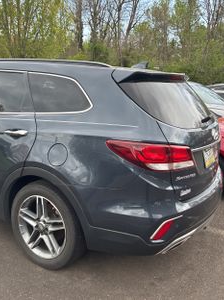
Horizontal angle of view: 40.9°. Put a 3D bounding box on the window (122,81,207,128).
[{"bbox_3d":[0.590,-0.391,2.574,0.180,0.530,1.220,-40,-13,30],"label":"window"}]

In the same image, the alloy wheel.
[{"bbox_3d":[-0.506,0.596,2.429,0.510,0.510,0.200,6,12,31],"label":"alloy wheel"}]

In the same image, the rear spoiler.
[{"bbox_3d":[0.489,-0.620,2.597,0.370,0.155,1.220,6,12,31],"label":"rear spoiler"}]

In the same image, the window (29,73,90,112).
[{"bbox_3d":[-0.407,-0.428,2.246,0.640,0.326,0.050,5,-9,27],"label":"window"}]

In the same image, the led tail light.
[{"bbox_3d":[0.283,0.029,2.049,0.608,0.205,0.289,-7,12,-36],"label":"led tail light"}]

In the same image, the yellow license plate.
[{"bbox_3d":[0.818,0.056,2.509,0.020,0.155,0.305,-7,5,32],"label":"yellow license plate"}]

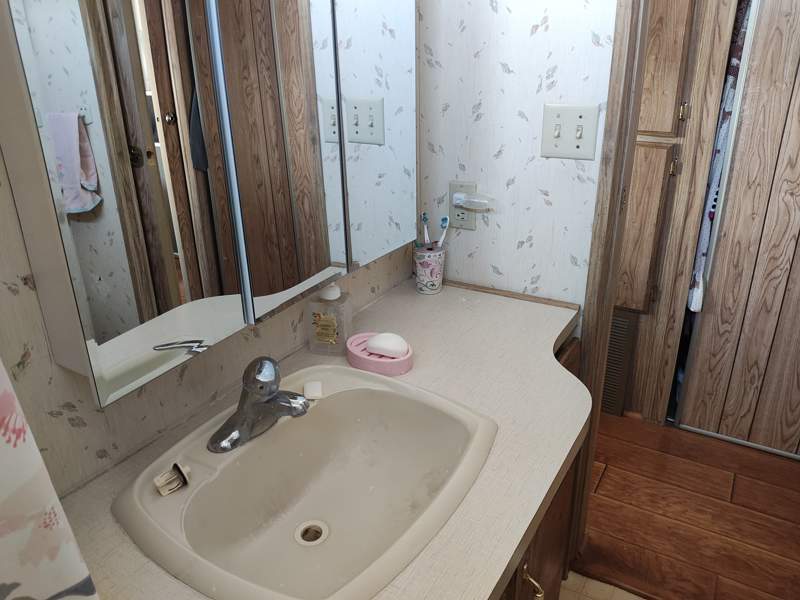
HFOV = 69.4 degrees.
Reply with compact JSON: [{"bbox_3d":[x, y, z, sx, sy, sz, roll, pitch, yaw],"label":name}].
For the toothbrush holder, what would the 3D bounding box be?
[{"bbox_3d":[0.076,-0.075,1.468,0.073,0.108,0.073,0,22,3],"label":"toothbrush holder"}]

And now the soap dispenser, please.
[{"bbox_3d":[-0.141,0.035,1.158,0.073,0.148,0.044,2,23,8],"label":"soap dispenser"}]

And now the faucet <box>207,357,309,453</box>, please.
[{"bbox_3d":[-0.201,0.147,0.888,0.156,0.132,0.160,12,26,29],"label":"faucet"}]

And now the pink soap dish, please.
[{"bbox_3d":[-0.040,0.105,1.133,0.145,0.034,0.096,18,29,39],"label":"pink soap dish"}]

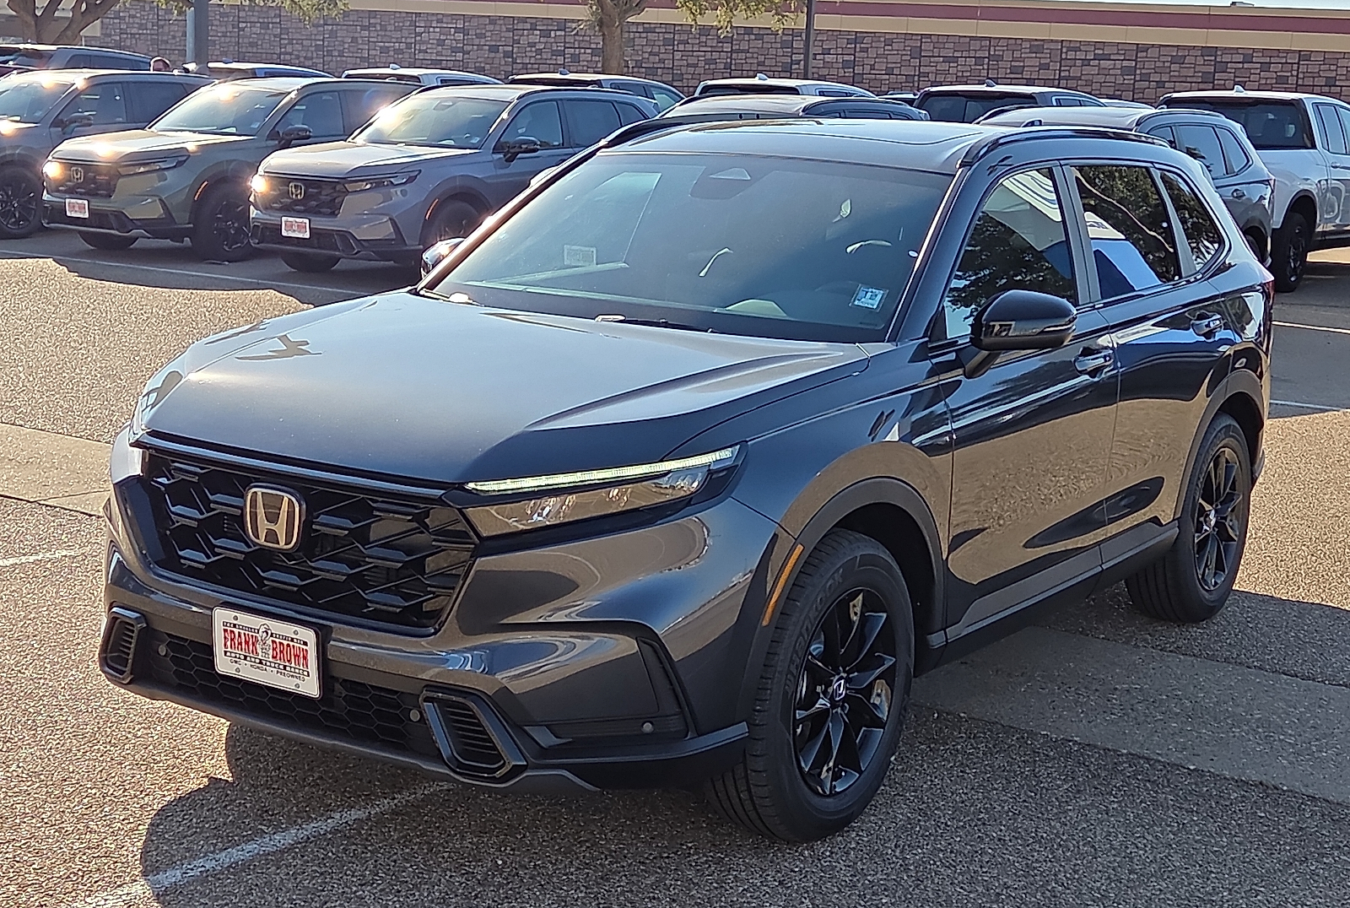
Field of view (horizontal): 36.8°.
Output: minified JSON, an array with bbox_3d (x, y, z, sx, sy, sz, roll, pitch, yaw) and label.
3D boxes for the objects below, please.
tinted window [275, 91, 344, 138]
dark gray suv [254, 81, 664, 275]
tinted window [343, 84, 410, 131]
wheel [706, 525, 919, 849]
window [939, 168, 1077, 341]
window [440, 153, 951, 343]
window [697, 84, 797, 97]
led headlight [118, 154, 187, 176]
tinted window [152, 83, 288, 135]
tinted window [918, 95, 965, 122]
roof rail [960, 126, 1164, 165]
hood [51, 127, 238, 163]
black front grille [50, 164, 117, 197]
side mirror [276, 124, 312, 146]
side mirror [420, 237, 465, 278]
[{"bbox_3d":[-3.474,-3.182,19.057,0.060,0.430,1.000,-15,-2,37],"label":"tinted window"},{"bbox_3d":[-1.723,-2.505,18.372,1.900,1.690,4.680,9,13,34],"label":"dark gray suv"},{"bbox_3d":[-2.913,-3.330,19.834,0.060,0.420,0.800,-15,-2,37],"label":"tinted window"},{"bbox_3d":[0.318,0.541,4.834,0.240,0.735,0.740,9,12,32],"label":"wheel"},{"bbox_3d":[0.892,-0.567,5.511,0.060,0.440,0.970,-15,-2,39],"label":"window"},{"bbox_3d":[0.034,-0.585,5.562,1.470,0.120,0.900,8,44,32],"label":"window"},{"bbox_3d":[0.824,-3.943,22.800,1.480,0.420,0.100,9,4,35],"label":"window"},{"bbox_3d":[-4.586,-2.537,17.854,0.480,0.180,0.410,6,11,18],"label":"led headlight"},{"bbox_3d":[-4.303,-3.207,19.119,1.470,0.120,0.890,10,43,36],"label":"tinted window"},{"bbox_3d":[2.801,-3.578,21.500,0.600,0.420,0.090,9,4,35],"label":"tinted window"},{"bbox_3d":[1.255,-0.955,6.322,0.090,0.110,1.690,9,12,32],"label":"roof rail"},{"bbox_3d":[-4.870,-2.798,18.505,1.550,0.260,1.330,10,13,36],"label":"hood"},{"bbox_3d":[-5.265,-2.453,18.051,0.960,0.315,0.130,10,13,36],"label":"black front grille"},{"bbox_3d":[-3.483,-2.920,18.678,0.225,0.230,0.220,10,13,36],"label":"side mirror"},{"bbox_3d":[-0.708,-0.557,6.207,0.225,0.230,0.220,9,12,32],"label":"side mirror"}]

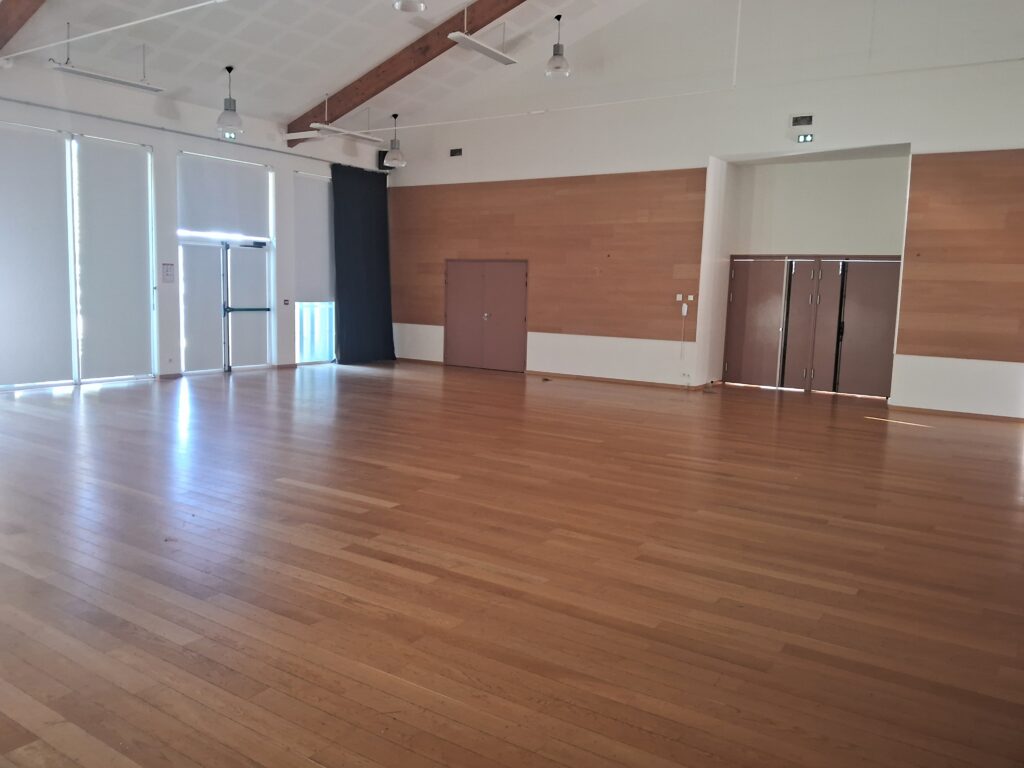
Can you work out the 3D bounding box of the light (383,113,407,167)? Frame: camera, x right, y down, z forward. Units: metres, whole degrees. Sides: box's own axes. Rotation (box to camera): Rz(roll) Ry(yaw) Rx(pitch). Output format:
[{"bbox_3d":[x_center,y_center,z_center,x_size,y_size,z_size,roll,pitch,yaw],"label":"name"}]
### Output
[{"bbox_3d":[-2.225,-4.627,14.666,0.405,0.989,0.405,1,7,0],"label":"light"}]

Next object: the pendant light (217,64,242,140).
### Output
[{"bbox_3d":[-4.261,-4.253,11.650,0.405,1.067,0.405,6,9,33],"label":"pendant light"}]

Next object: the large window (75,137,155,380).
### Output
[{"bbox_3d":[-5.941,-1.846,11.613,0.081,3.544,1.134,6,9,33],"label":"large window"}]

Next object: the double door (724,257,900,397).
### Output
[{"bbox_3d":[4.909,-0.998,12.826,2.685,2.252,0.132,6,9,33],"label":"double door"}]

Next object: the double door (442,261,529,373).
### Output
[{"bbox_3d":[-0.521,-1.317,14.816,1.959,2.108,0.121,6,9,33],"label":"double door"}]

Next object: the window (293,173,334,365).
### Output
[{"bbox_3d":[-3.775,-2.188,14.977,0.121,3.610,1.225,6,9,33],"label":"window"}]

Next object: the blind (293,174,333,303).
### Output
[{"bbox_3d":[-3.725,-2.789,14.841,0.081,2.402,1.185,6,9,33],"label":"blind"}]

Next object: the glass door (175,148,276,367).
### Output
[{"bbox_3d":[-4.903,-1.996,13.266,0.142,3.620,1.868,6,9,33],"label":"glass door"}]

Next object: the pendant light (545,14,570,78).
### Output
[{"bbox_3d":[0.730,-5.405,12.341,0.405,0.981,0.405,1,7,0],"label":"pendant light"}]

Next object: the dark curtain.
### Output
[{"bbox_3d":[-3.033,-2.370,15.458,0.334,3.868,1.397,6,9,33],"label":"dark curtain"}]

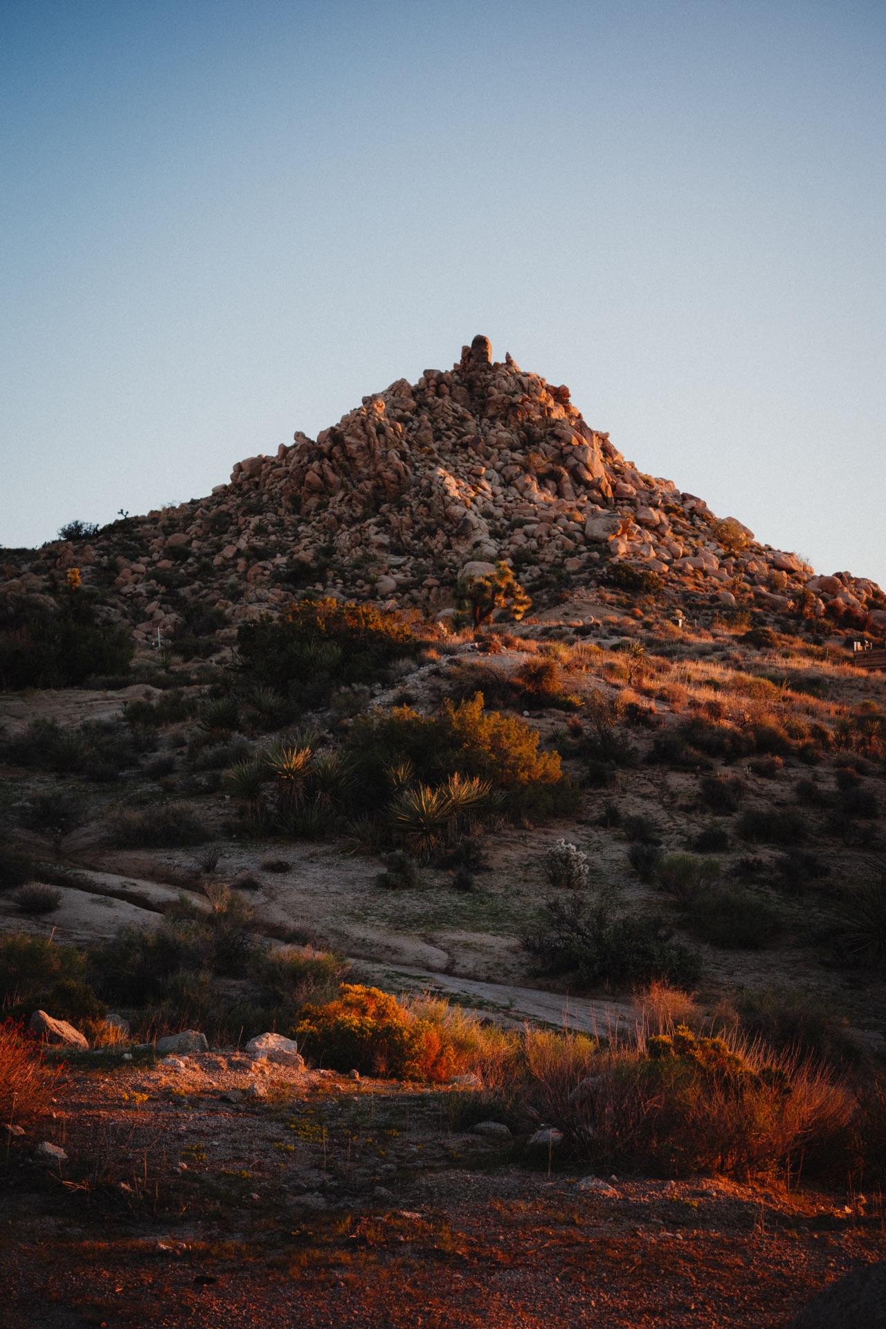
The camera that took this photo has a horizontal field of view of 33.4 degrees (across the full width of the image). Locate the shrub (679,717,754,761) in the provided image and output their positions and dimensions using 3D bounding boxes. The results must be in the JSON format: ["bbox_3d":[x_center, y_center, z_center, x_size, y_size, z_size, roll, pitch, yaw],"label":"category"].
[{"bbox_3d":[6.105,1.659,33.000,1.671,0.926,1.254,0,-2,0],"label":"shrub"}]

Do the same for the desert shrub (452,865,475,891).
[{"bbox_3d":[0.302,3.107,21.500,0.333,0.373,0.333,0,-2,0],"label":"desert shrub"}]

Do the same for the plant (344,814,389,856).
[{"bbox_3d":[-1.163,2.587,22.500,0.649,0.633,0.649,0,-2,0],"label":"plant"}]

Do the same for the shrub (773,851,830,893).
[{"bbox_3d":[4.868,2.813,20.000,0.760,0.577,0.684,0,0,0],"label":"shrub"}]

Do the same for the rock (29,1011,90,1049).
[{"bbox_3d":[-2.030,1.933,7.800,0.318,0.192,0.223,0,-2,0],"label":"rock"}]

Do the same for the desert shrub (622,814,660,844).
[{"bbox_3d":[3.319,2.744,24.700,0.625,0.504,0.594,0,0,0],"label":"desert shrub"}]

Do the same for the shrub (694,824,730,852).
[{"bbox_3d":[4.373,2.827,24.000,0.608,0.439,0.577,0,-2,0],"label":"shrub"}]

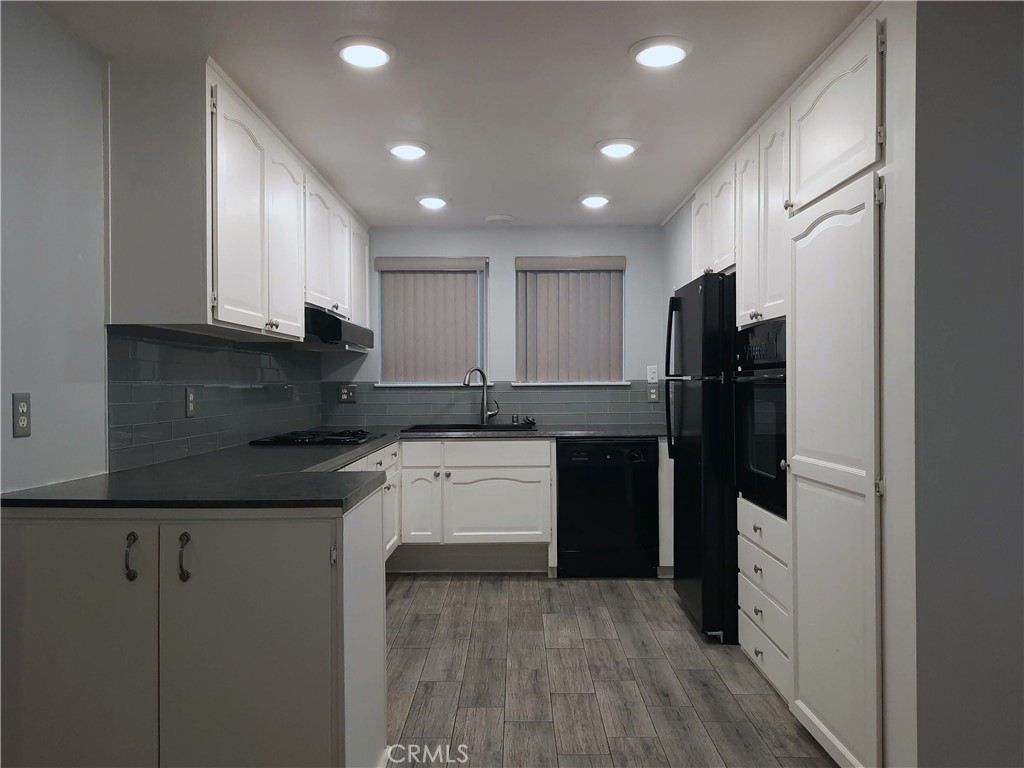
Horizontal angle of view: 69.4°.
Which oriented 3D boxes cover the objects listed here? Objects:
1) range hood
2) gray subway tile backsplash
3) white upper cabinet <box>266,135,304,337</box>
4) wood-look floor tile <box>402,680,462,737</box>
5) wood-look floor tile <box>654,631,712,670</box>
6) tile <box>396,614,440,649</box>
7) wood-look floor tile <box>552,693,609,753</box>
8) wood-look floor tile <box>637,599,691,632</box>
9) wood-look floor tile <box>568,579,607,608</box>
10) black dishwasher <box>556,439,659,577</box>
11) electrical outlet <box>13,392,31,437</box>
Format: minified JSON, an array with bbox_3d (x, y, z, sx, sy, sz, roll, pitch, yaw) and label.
[{"bbox_3d":[-1.077,-0.276,3.976,0.505,0.165,0.780,0,0,0],"label":"range hood"},{"bbox_3d":[-0.152,0.041,3.773,2.356,0.495,2.633,0,0,0],"label":"gray subway tile backsplash"},{"bbox_3d":[-1.162,-0.624,3.252,0.352,0.843,0.513,0,0,0],"label":"white upper cabinet"},{"bbox_3d":[-0.277,1.157,2.636,0.169,0.010,0.457,0,0,0],"label":"wood-look floor tile"},{"bbox_3d":[0.776,1.217,3.379,0.176,0.012,0.487,0,0,0],"label":"wood-look floor tile"},{"bbox_3d":[-0.450,1.190,3.554,0.171,0.010,0.469,0,0,0],"label":"tile"},{"bbox_3d":[0.233,1.188,2.595,0.171,0.010,0.469,0,0,0],"label":"wood-look floor tile"},{"bbox_3d":[0.780,1.214,3.870,0.176,0.012,0.487,0,0,0],"label":"wood-look floor tile"},{"bbox_3d":[0.417,1.184,4.131,0.171,0.010,0.469,0,0,0],"label":"wood-look floor tile"},{"bbox_3d":[0.582,0.757,4.771,0.605,0.840,0.600,0,0,0],"label":"black dishwasher"},{"bbox_3d":[-1.339,0.085,2.019,0.010,0.116,0.071,0,0,0],"label":"electrical outlet"}]

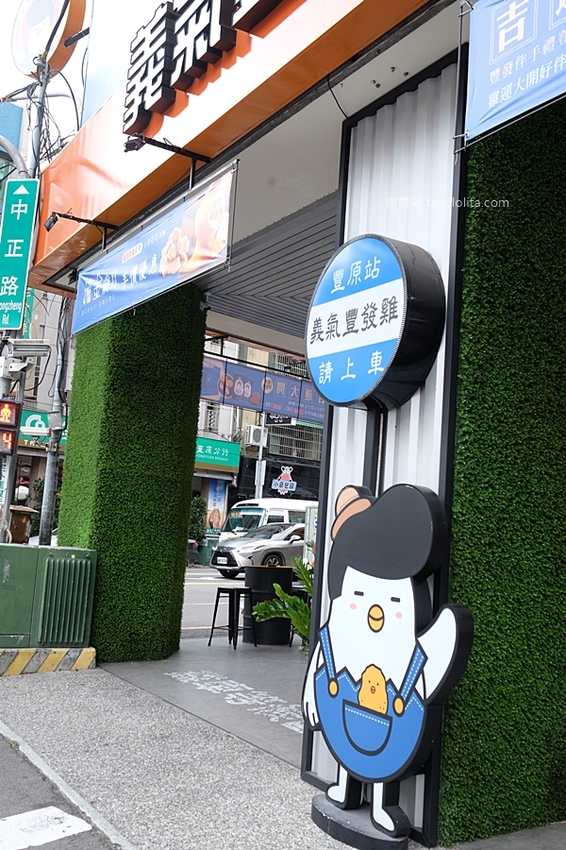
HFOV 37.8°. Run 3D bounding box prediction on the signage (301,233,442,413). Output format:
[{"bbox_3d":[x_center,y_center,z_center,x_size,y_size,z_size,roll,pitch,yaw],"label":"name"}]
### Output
[{"bbox_3d":[0.451,-0.523,4.330,0.230,0.900,0.900,9,-8,-32],"label":"signage"}]

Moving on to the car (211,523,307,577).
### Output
[{"bbox_3d":[0.059,3.657,24.120,1.895,1.690,4.890,-3,-10,44],"label":"car"}]

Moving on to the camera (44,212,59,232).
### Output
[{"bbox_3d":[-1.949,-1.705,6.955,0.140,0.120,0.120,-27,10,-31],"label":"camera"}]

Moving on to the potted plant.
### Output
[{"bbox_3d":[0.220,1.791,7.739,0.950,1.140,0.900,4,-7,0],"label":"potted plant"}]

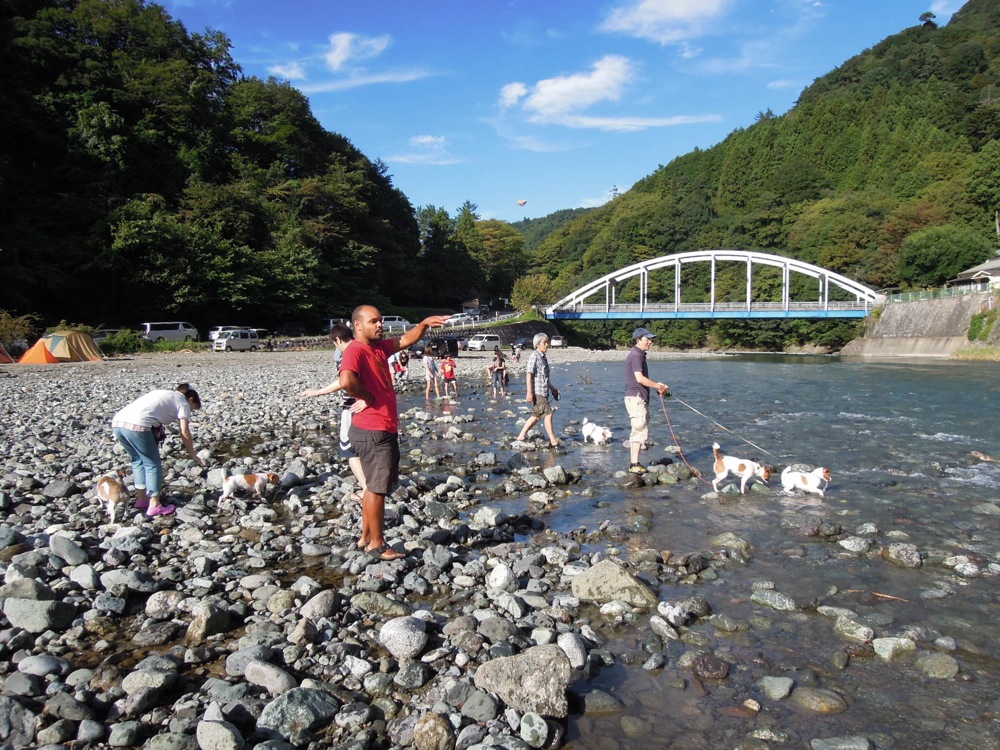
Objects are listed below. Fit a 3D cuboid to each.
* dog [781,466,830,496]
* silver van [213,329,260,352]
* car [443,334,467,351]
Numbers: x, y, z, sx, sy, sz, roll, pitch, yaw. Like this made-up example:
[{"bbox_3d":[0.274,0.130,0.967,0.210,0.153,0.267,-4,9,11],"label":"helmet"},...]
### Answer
[{"bbox_3d":[3.178,1.106,7.200,0.480,0.300,0.180,1,3,24],"label":"dog"},{"bbox_3d":[-21.243,-2.746,56.000,1.475,1.870,3.400,2,4,34],"label":"silver van"},{"bbox_3d":[-5.344,-3.600,78.000,1.700,1.800,4.500,1,3,26],"label":"car"}]

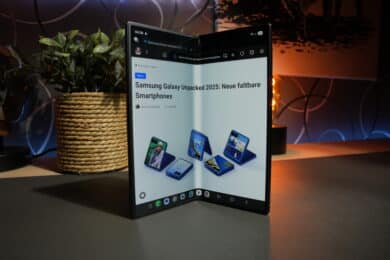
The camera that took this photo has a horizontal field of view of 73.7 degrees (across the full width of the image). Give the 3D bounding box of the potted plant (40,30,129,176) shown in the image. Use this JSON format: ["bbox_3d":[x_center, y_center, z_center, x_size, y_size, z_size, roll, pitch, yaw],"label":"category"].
[{"bbox_3d":[-0.170,-0.055,0.445,0.180,0.235,0.172,0,4,0],"label":"potted plant"}]

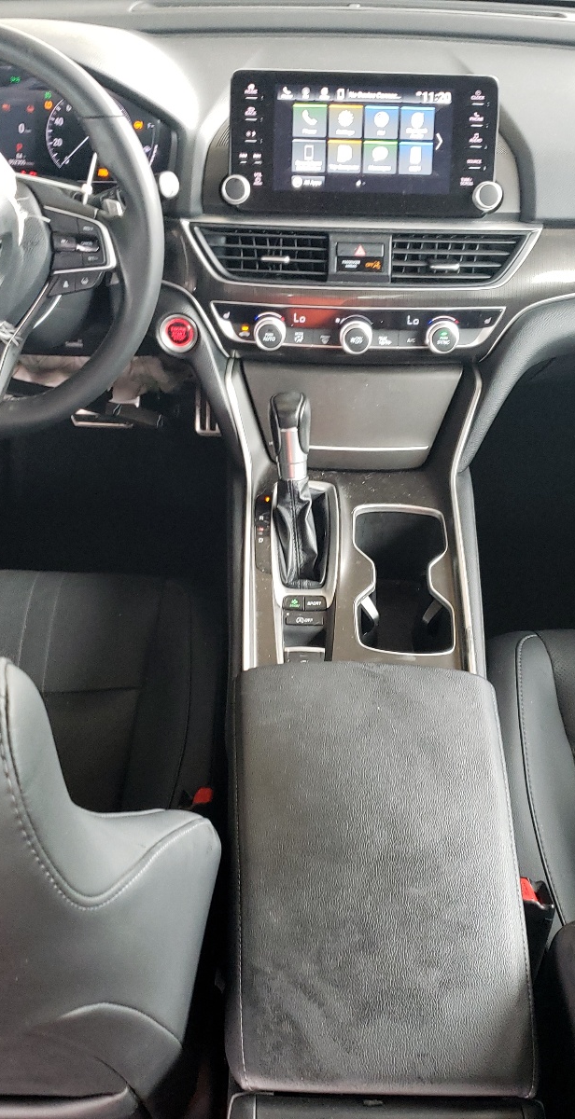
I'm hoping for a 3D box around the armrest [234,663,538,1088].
[{"bbox_3d":[0.059,0.218,0.808,0.208,0.055,0.315,1,45,0],"label":"armrest"}]

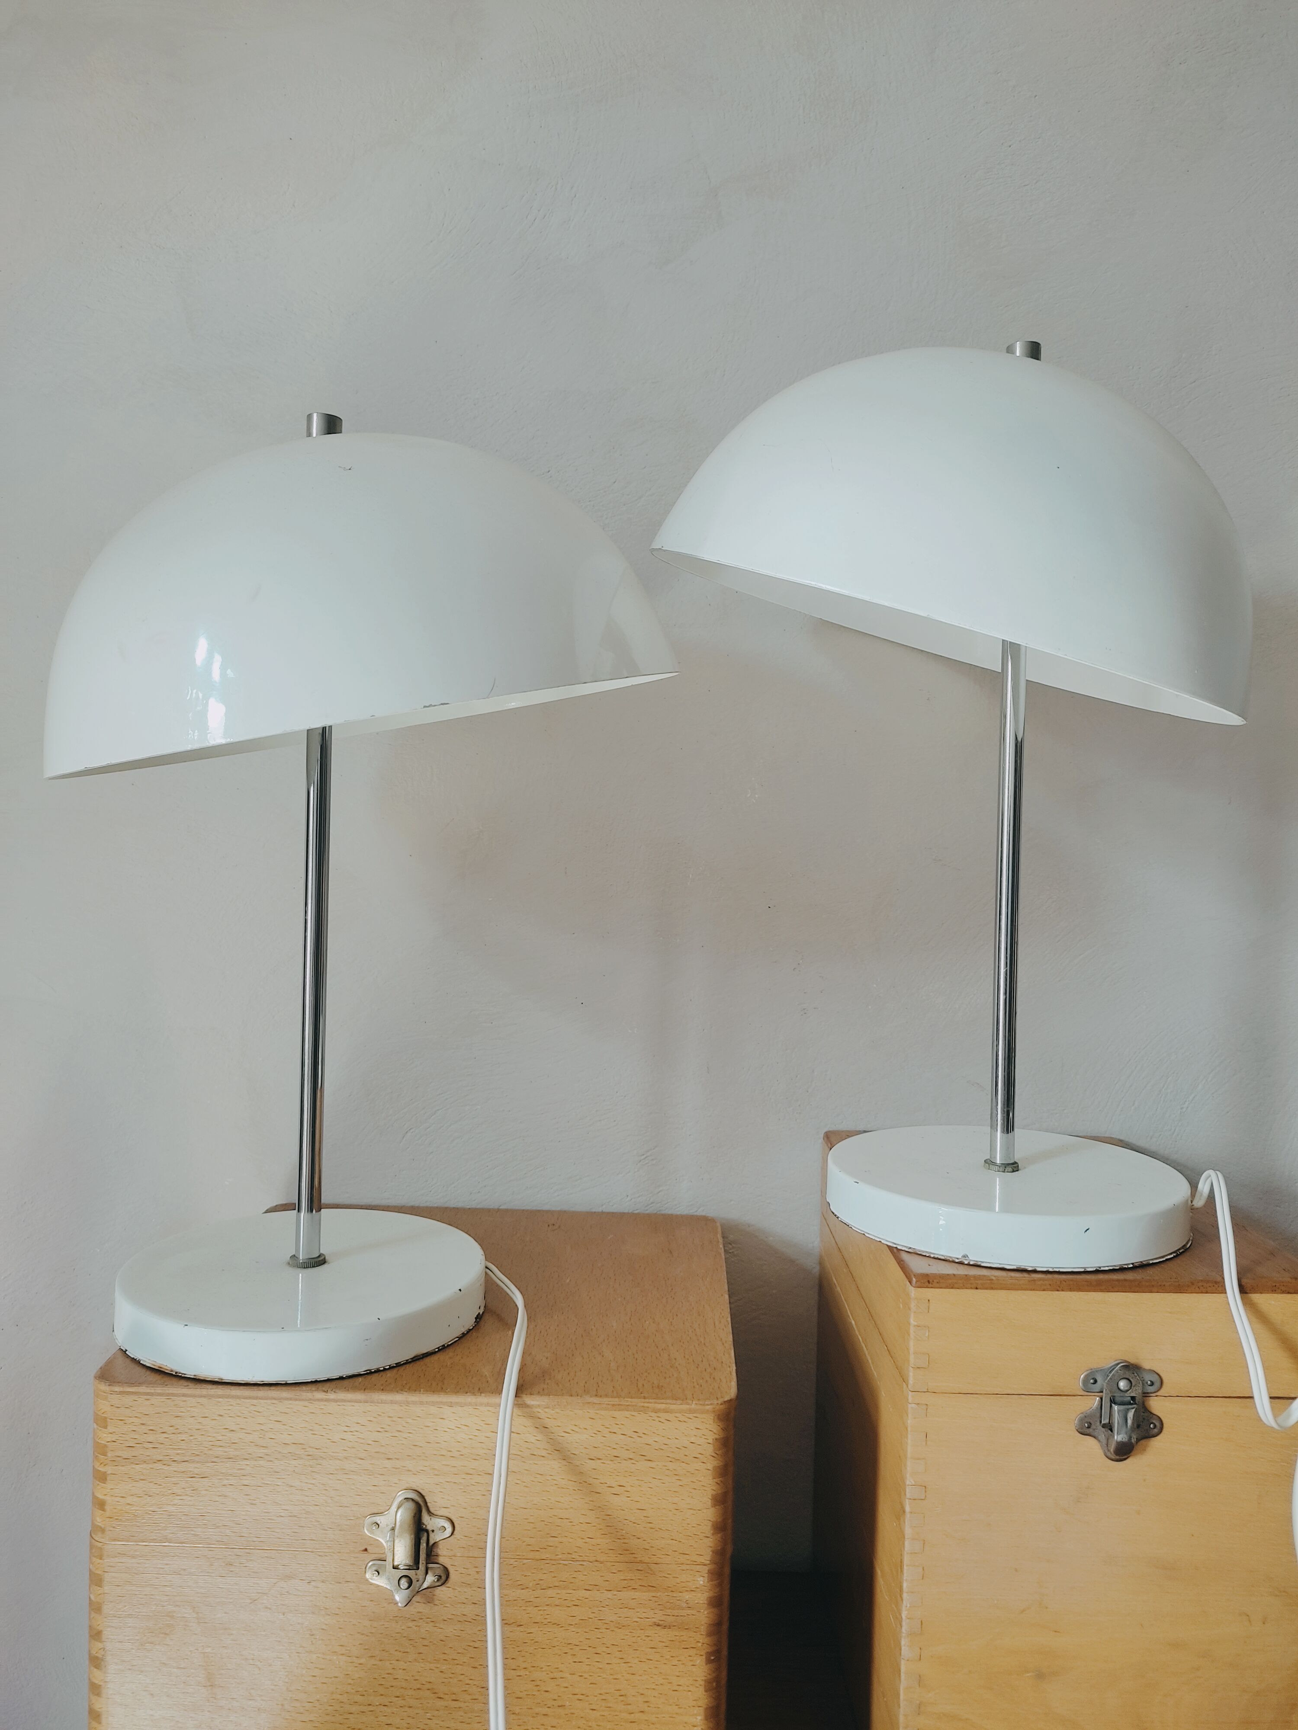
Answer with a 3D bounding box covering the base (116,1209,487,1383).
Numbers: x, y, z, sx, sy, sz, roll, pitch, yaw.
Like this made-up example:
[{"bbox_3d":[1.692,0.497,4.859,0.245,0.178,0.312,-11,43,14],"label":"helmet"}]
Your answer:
[{"bbox_3d":[-0.173,0.214,0.661,0.180,0.025,0.180,1,2,0],"label":"base"}]

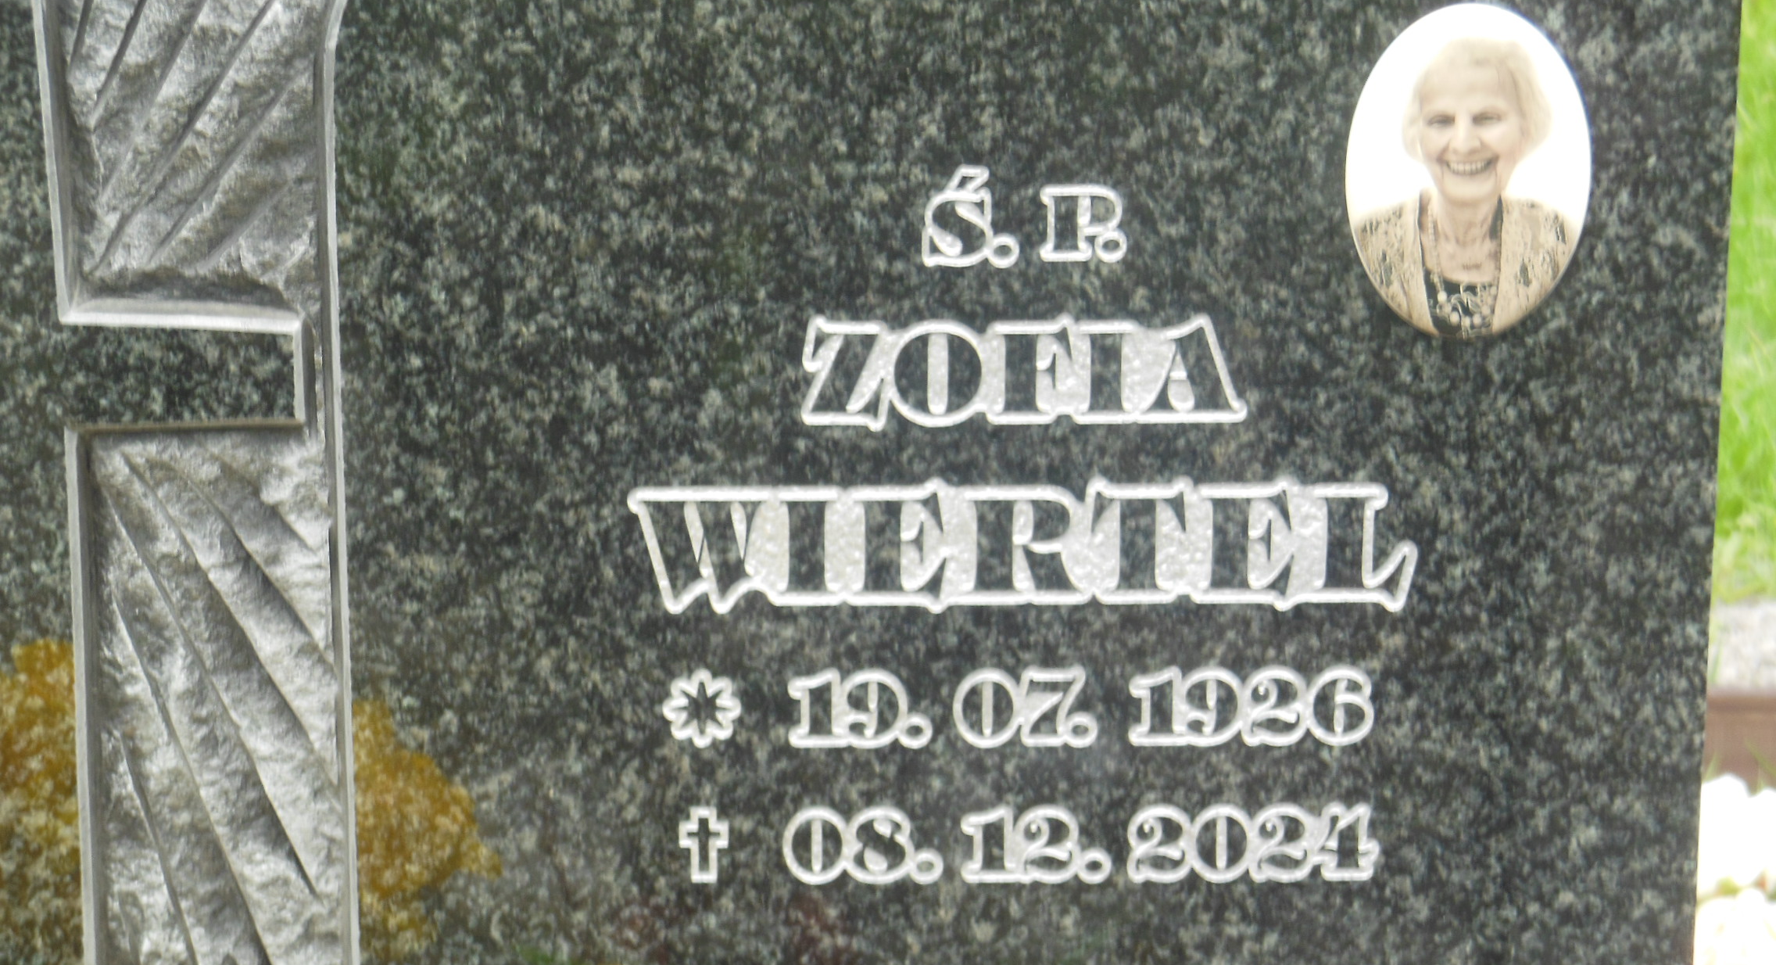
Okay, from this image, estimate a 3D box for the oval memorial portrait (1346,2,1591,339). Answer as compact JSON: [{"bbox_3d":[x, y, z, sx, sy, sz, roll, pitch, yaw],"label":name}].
[{"bbox_3d":[0.257,-0.138,2.520,0.109,0.151,0.011,0,17,0],"label":"oval memorial portrait"}]

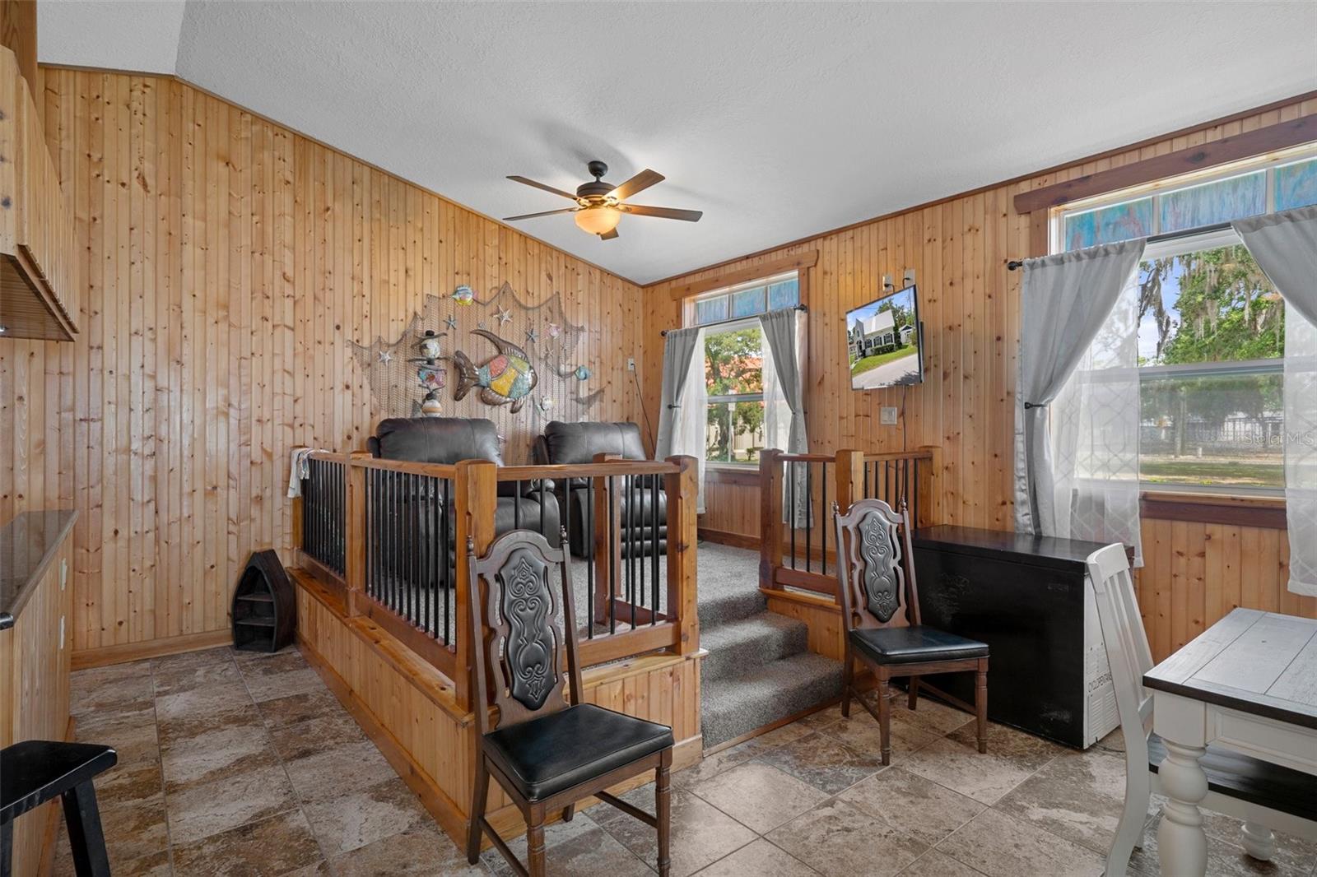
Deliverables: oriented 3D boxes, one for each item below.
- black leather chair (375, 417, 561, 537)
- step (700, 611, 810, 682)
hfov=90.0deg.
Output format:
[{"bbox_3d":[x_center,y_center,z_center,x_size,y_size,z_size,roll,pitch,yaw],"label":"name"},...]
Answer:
[{"bbox_3d":[-1.362,0.399,4.682,0.982,1.032,1.032,0,0,-39],"label":"black leather chair"},{"bbox_3d":[0.354,1.147,3.569,1.022,0.162,0.314,0,0,-39],"label":"step"}]

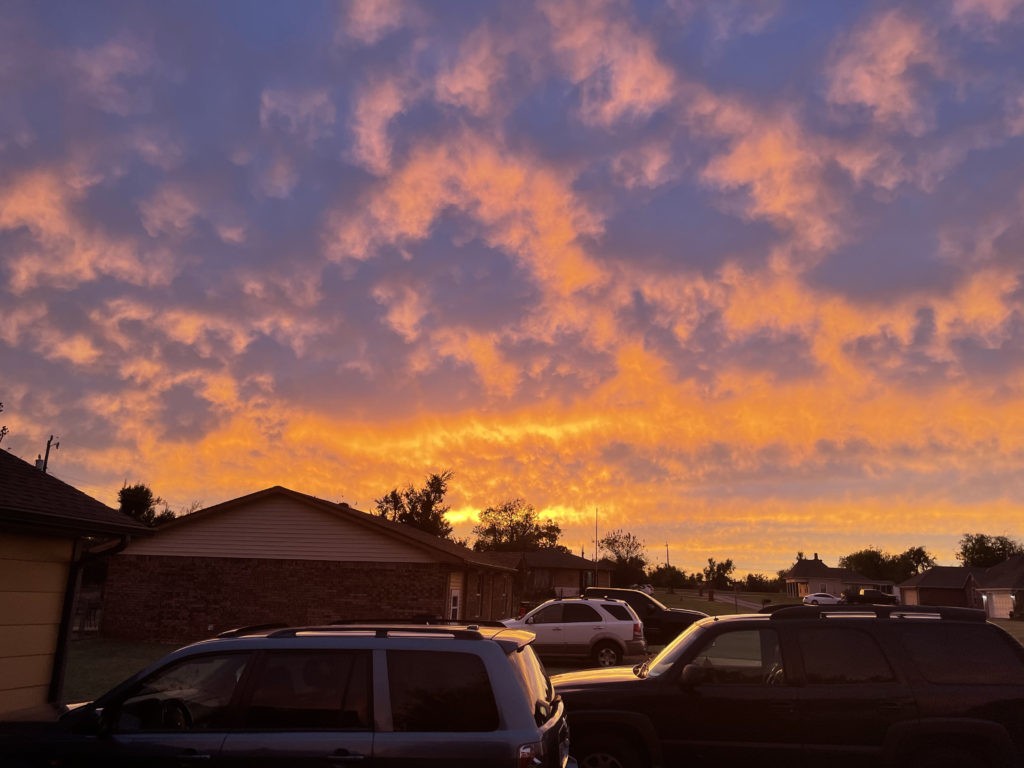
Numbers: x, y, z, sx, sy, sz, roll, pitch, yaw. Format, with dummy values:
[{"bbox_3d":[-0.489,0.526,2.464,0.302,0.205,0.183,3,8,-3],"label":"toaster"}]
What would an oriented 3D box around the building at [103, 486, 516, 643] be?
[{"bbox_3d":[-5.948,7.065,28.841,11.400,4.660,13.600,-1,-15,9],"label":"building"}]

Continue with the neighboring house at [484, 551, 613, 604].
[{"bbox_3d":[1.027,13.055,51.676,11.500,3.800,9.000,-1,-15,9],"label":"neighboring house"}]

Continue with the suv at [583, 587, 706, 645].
[{"bbox_3d":[3.480,7.380,23.755,5.500,1.900,1.980,-1,-15,9],"label":"suv"}]

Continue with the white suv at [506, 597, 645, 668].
[{"bbox_3d":[1.364,6.725,20.836,4.570,1.750,1.880,-1,-15,10],"label":"white suv"}]

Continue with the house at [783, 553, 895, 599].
[{"bbox_3d":[43.928,26.241,104.252,13.200,5.700,10.500,-1,-15,9],"label":"house"}]

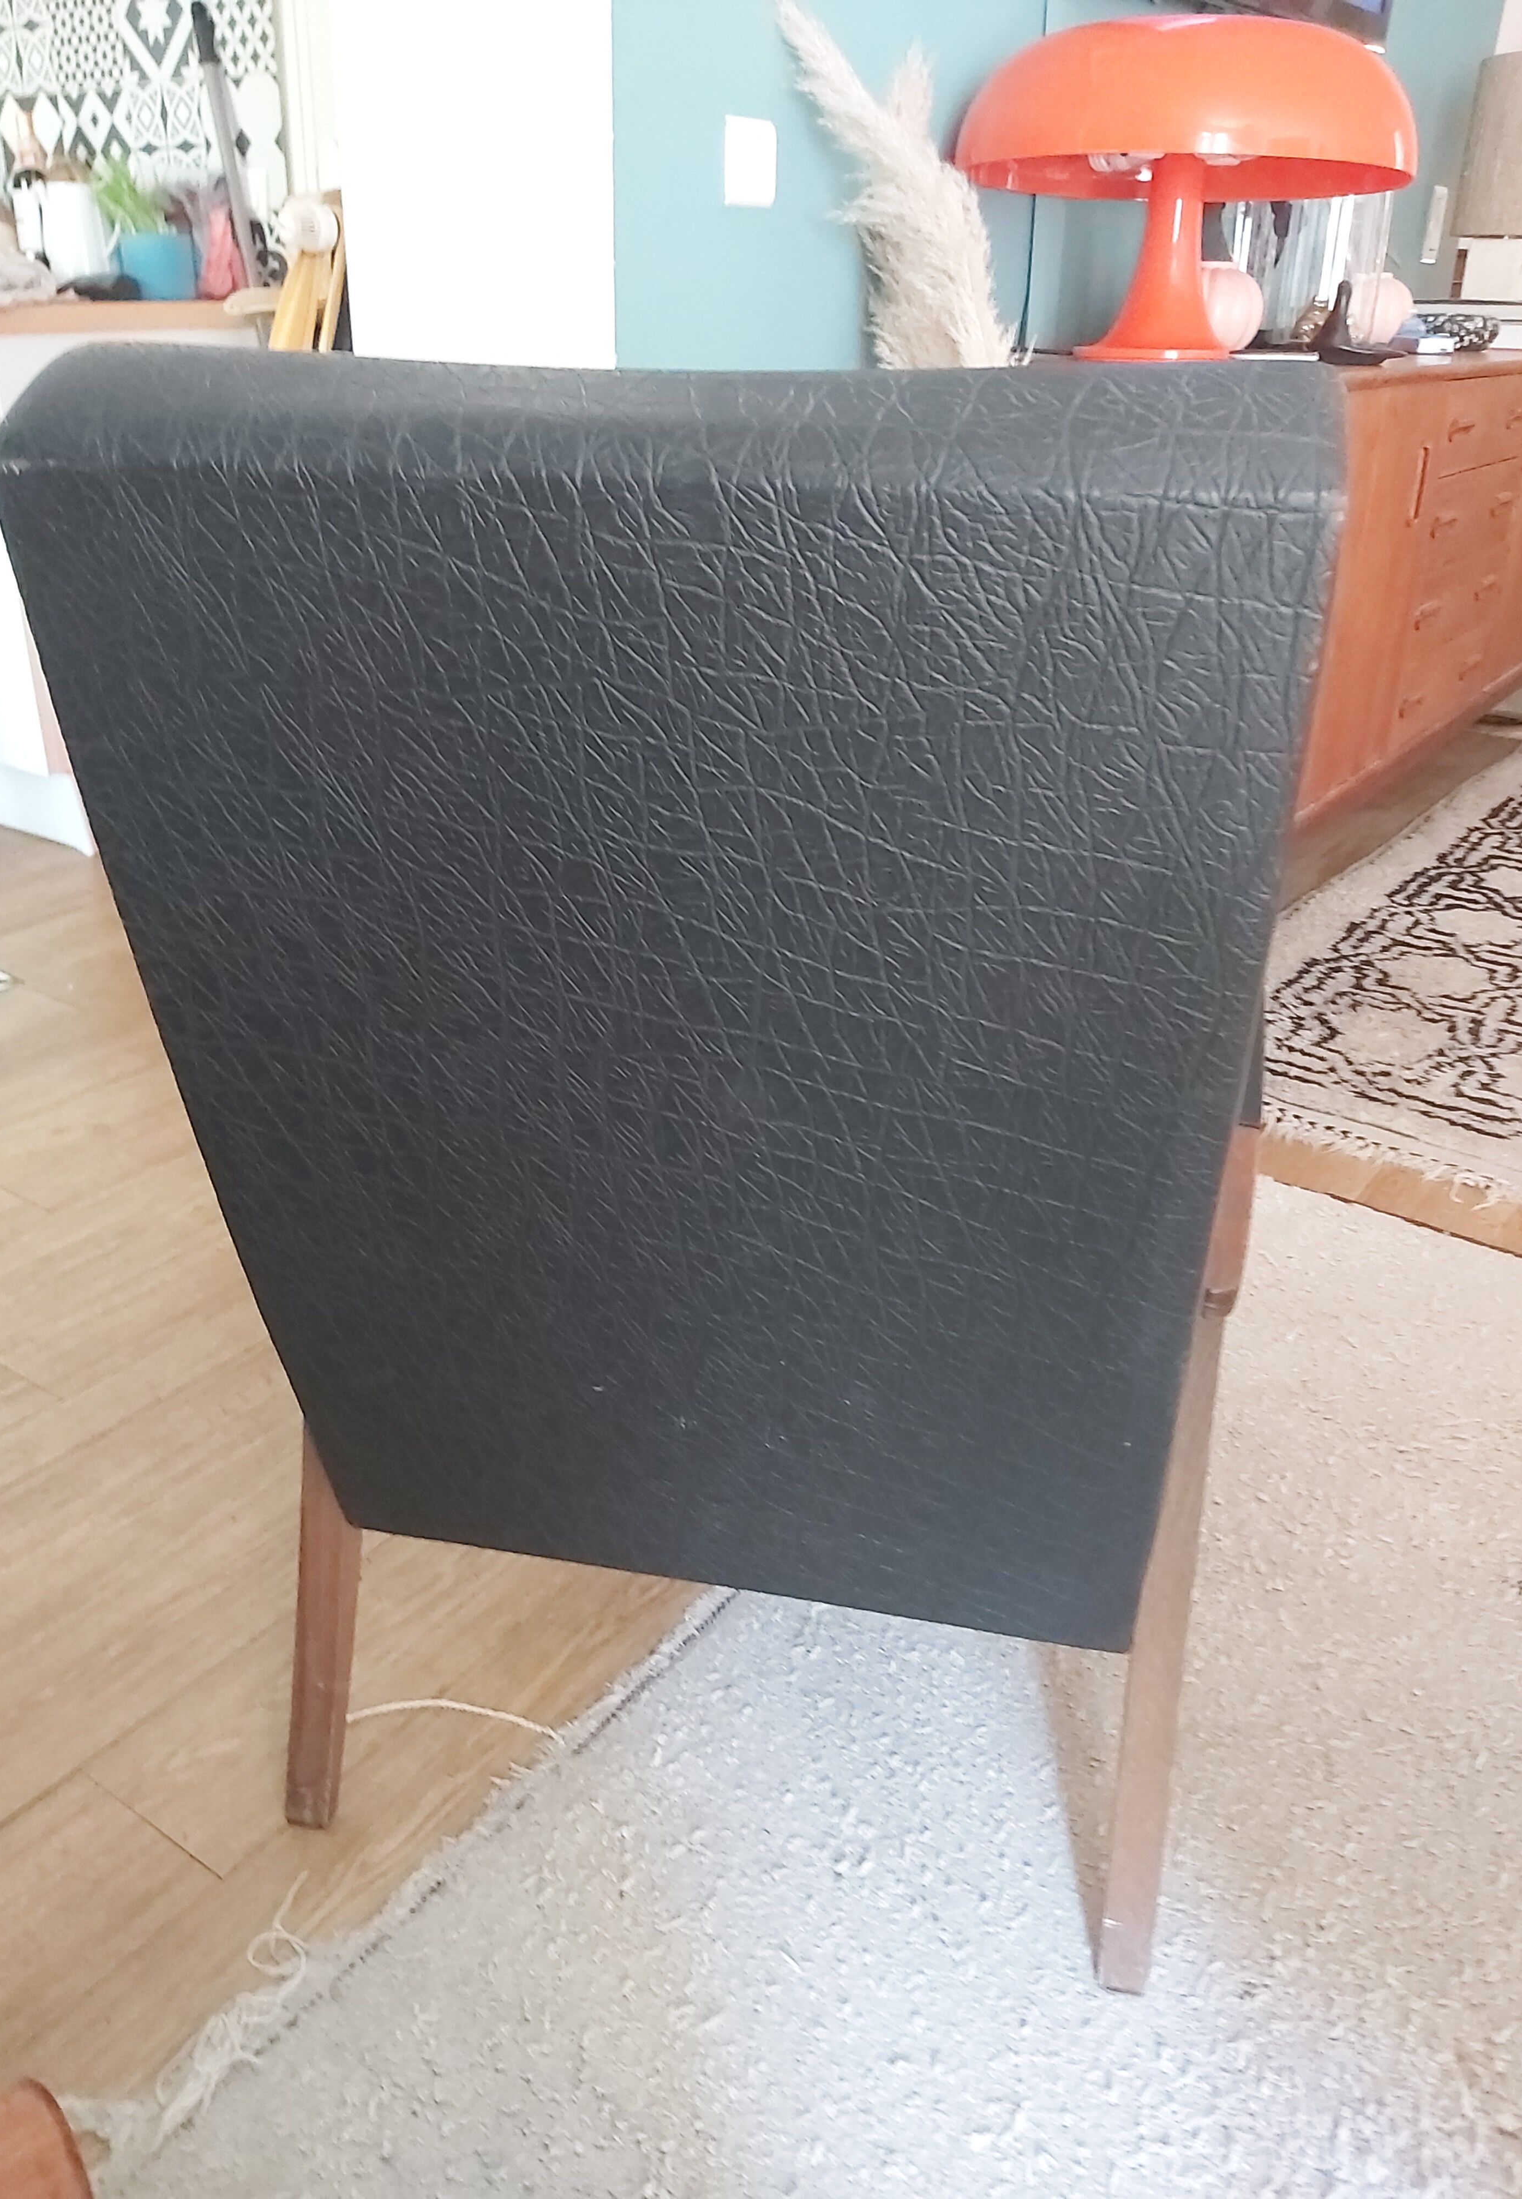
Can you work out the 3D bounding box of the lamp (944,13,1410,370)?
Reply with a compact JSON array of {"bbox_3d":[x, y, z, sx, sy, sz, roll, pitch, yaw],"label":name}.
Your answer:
[{"bbox_3d":[0.501,-1.095,2.012,0.540,0.347,0.540,2,26,0],"label":"lamp"}]

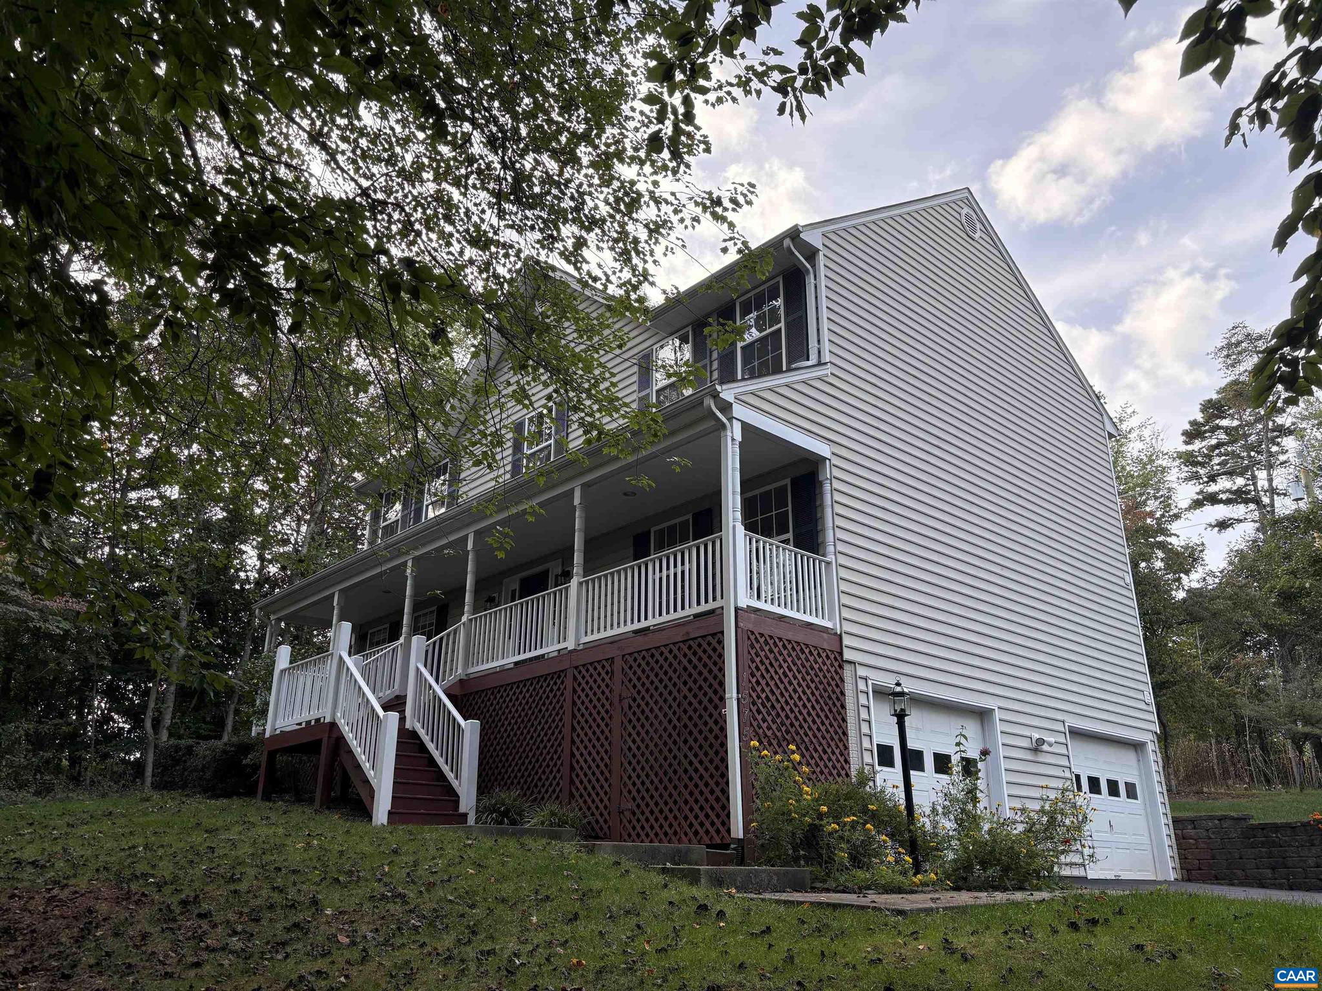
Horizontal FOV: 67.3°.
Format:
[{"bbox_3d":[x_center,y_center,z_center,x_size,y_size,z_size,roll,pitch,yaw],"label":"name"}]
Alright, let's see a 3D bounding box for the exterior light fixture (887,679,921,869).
[{"bbox_3d":[2.526,2.851,10.168,0.230,2.030,0.230,18,-28,-39],"label":"exterior light fixture"}]

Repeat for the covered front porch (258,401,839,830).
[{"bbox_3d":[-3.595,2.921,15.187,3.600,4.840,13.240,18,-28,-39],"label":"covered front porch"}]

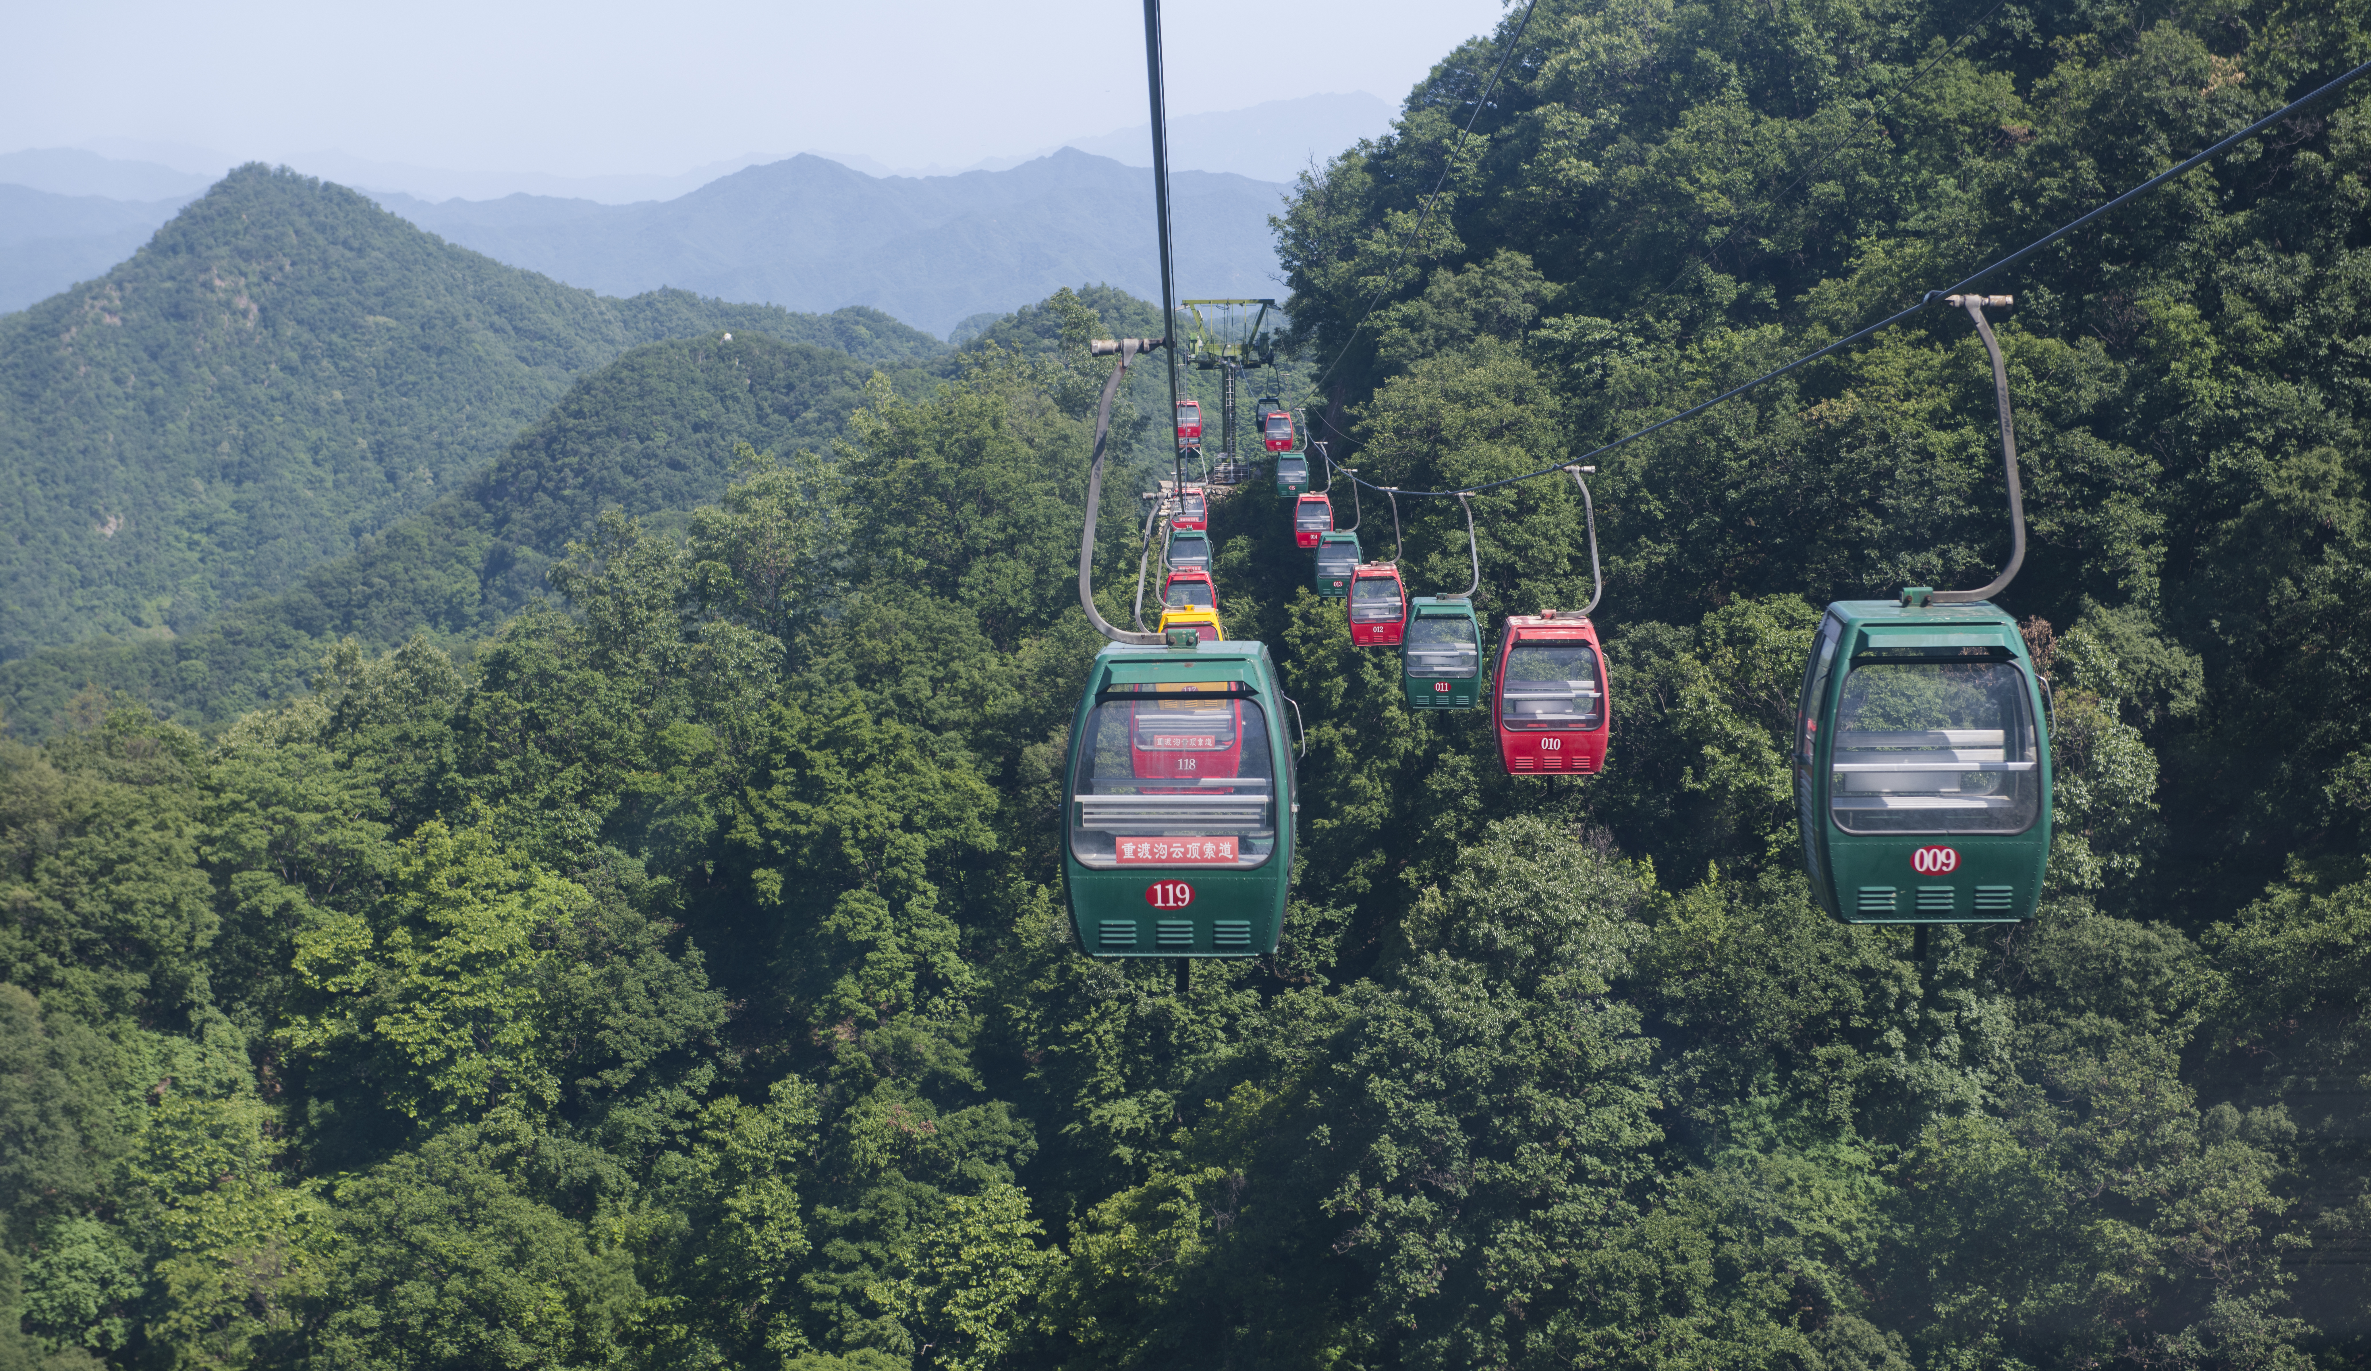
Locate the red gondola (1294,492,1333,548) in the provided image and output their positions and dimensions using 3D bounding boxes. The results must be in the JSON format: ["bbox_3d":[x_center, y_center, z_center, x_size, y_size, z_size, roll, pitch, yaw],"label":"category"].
[{"bbox_3d":[4.547,-5.854,164.000,1.380,1.850,1.600,0,5,0],"label":"red gondola"}]

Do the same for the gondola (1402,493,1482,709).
[{"bbox_3d":[4.484,-1.464,80.400,1.380,3.700,1.600,0,5,0],"label":"gondola"}]

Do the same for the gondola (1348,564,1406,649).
[{"bbox_3d":[4.541,-1.901,109.200,1.380,1.880,1.600,0,5,0],"label":"gondola"}]

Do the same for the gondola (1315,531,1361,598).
[{"bbox_3d":[4.535,-3.613,136.800,1.380,1.850,1.600,0,5,0],"label":"gondola"}]

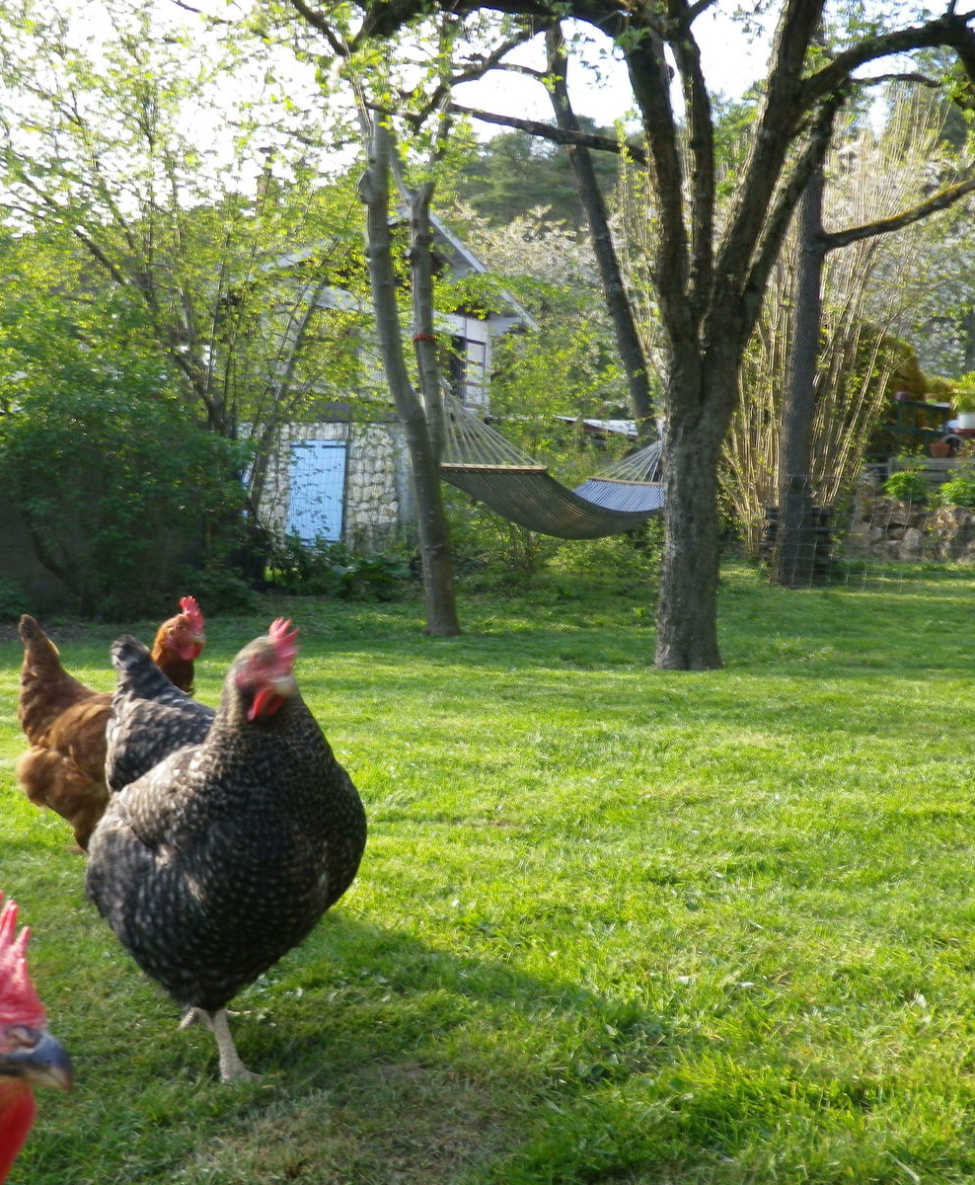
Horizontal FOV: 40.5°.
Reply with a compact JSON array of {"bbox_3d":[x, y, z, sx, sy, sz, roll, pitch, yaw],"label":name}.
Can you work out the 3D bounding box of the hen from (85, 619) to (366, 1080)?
[{"bbox_3d":[-0.276,0.250,1.350,0.230,0.445,0.380,-2,5,-41],"label":"hen"}]

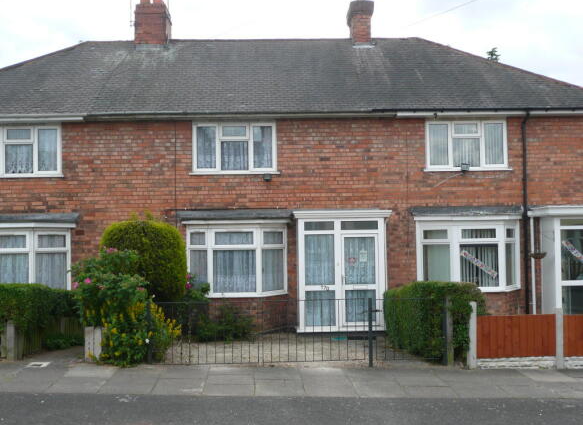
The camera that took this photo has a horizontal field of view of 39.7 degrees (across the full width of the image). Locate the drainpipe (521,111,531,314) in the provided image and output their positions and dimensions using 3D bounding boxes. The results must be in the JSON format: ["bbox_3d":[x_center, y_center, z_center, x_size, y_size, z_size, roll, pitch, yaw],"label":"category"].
[{"bbox_3d":[5.161,0.173,17.771,0.100,4.809,0.120,-1,-2,-2],"label":"drainpipe"}]

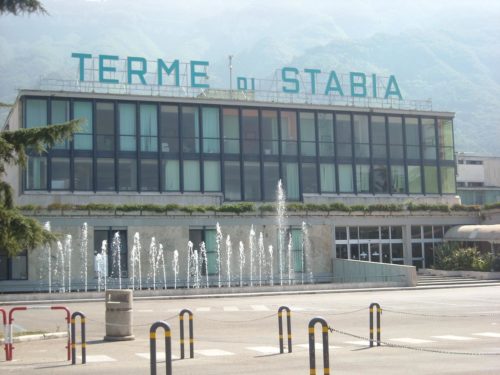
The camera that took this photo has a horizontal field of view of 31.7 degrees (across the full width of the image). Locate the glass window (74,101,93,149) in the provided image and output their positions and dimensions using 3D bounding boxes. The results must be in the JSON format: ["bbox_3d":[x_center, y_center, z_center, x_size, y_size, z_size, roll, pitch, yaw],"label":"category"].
[{"bbox_3d":[-9.981,-3.689,52.704,1.145,2.976,0.120,1,-7,-22],"label":"glass window"}]

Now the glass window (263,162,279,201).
[{"bbox_3d":[1.479,-0.432,61.021,1.218,2.580,0.100,1,-6,-22],"label":"glass window"}]

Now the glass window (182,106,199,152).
[{"bbox_3d":[-3.992,-3.871,59.181,1.218,3.107,0.100,1,-6,-22],"label":"glass window"}]

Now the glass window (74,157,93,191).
[{"bbox_3d":[-10.350,-0.834,54.836,1.193,1.983,0.120,1,-6,-22],"label":"glass window"}]

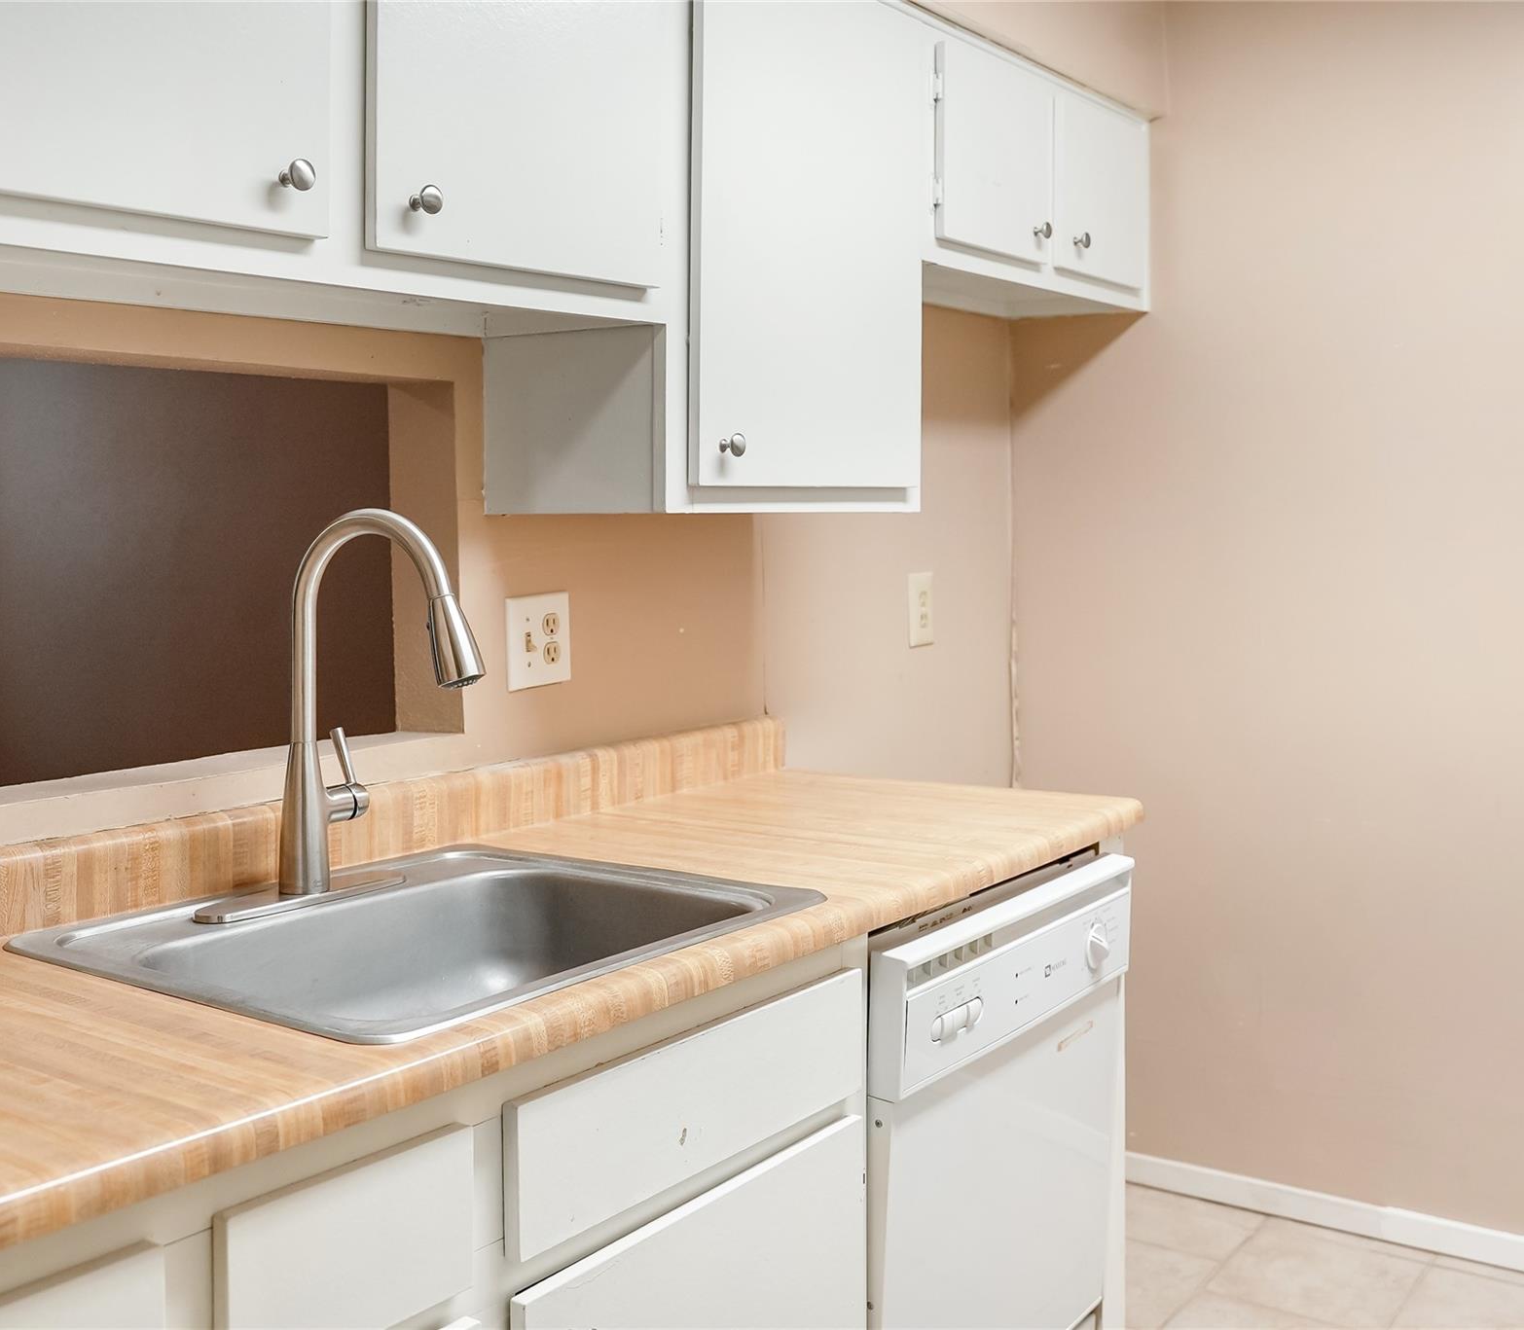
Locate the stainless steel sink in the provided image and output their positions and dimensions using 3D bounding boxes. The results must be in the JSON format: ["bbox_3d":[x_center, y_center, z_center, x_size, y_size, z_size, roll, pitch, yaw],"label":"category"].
[{"bbox_3d":[-0.326,0.337,1.556,0.560,0.180,0.625,3,5,37],"label":"stainless steel sink"}]

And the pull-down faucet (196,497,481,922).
[{"bbox_3d":[-0.396,0.047,1.558,0.270,0.405,0.255,2,5,33],"label":"pull-down faucet"}]

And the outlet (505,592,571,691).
[{"bbox_3d":[-0.301,-0.031,2.085,0.010,0.117,0.117,3,5,37],"label":"outlet"}]

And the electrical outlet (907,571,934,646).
[{"bbox_3d":[0.294,-0.102,2.860,0.008,0.127,0.078,3,5,37],"label":"electrical outlet"}]

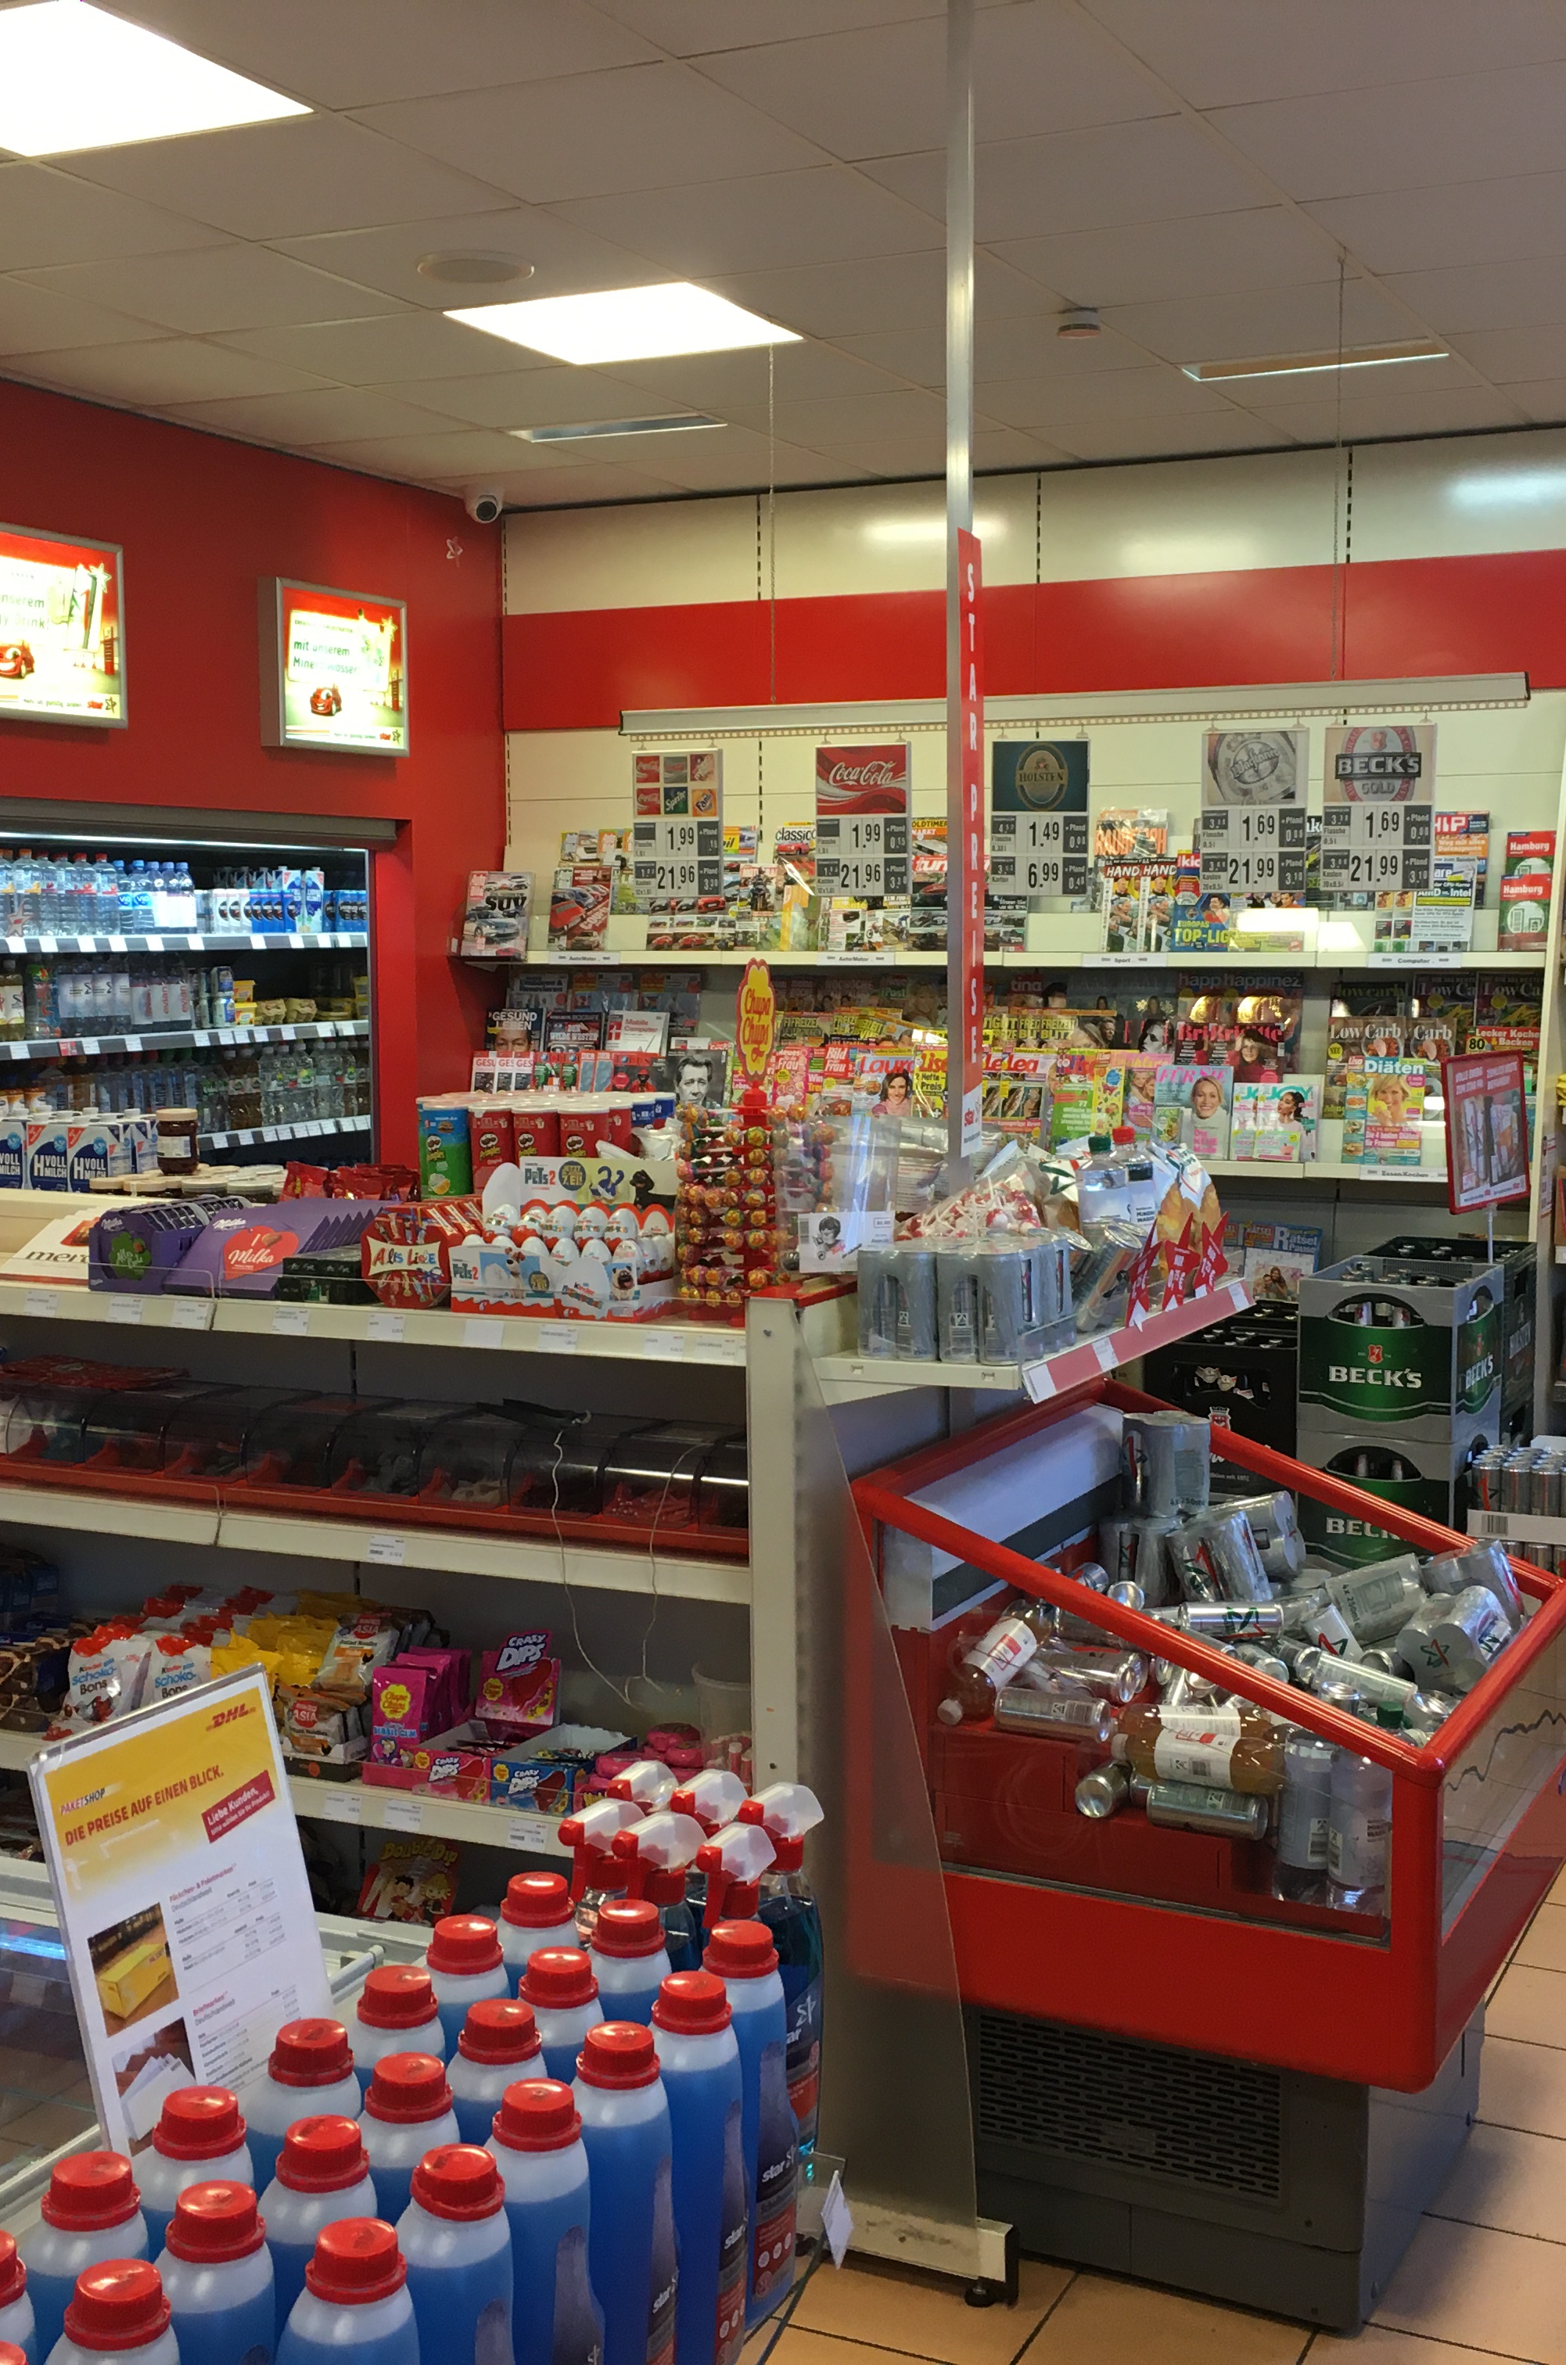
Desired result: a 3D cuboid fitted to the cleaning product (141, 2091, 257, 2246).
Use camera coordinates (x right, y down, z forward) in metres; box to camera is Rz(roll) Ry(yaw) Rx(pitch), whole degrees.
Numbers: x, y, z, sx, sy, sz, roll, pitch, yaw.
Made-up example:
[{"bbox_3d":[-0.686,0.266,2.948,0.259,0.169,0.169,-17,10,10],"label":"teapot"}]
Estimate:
[{"bbox_3d":[-0.340,0.666,1.552,0.068,0.255,0.083,2,6,26],"label":"cleaning product"}]

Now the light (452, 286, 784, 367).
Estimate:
[{"bbox_3d":[-0.340,-1.902,5.830,0.600,0.050,0.600,3,6,25],"label":"light"}]

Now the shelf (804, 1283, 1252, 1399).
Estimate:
[{"bbox_3d":[0.367,0.192,3.563,0.315,0.042,0.920,2,6,26],"label":"shelf"}]

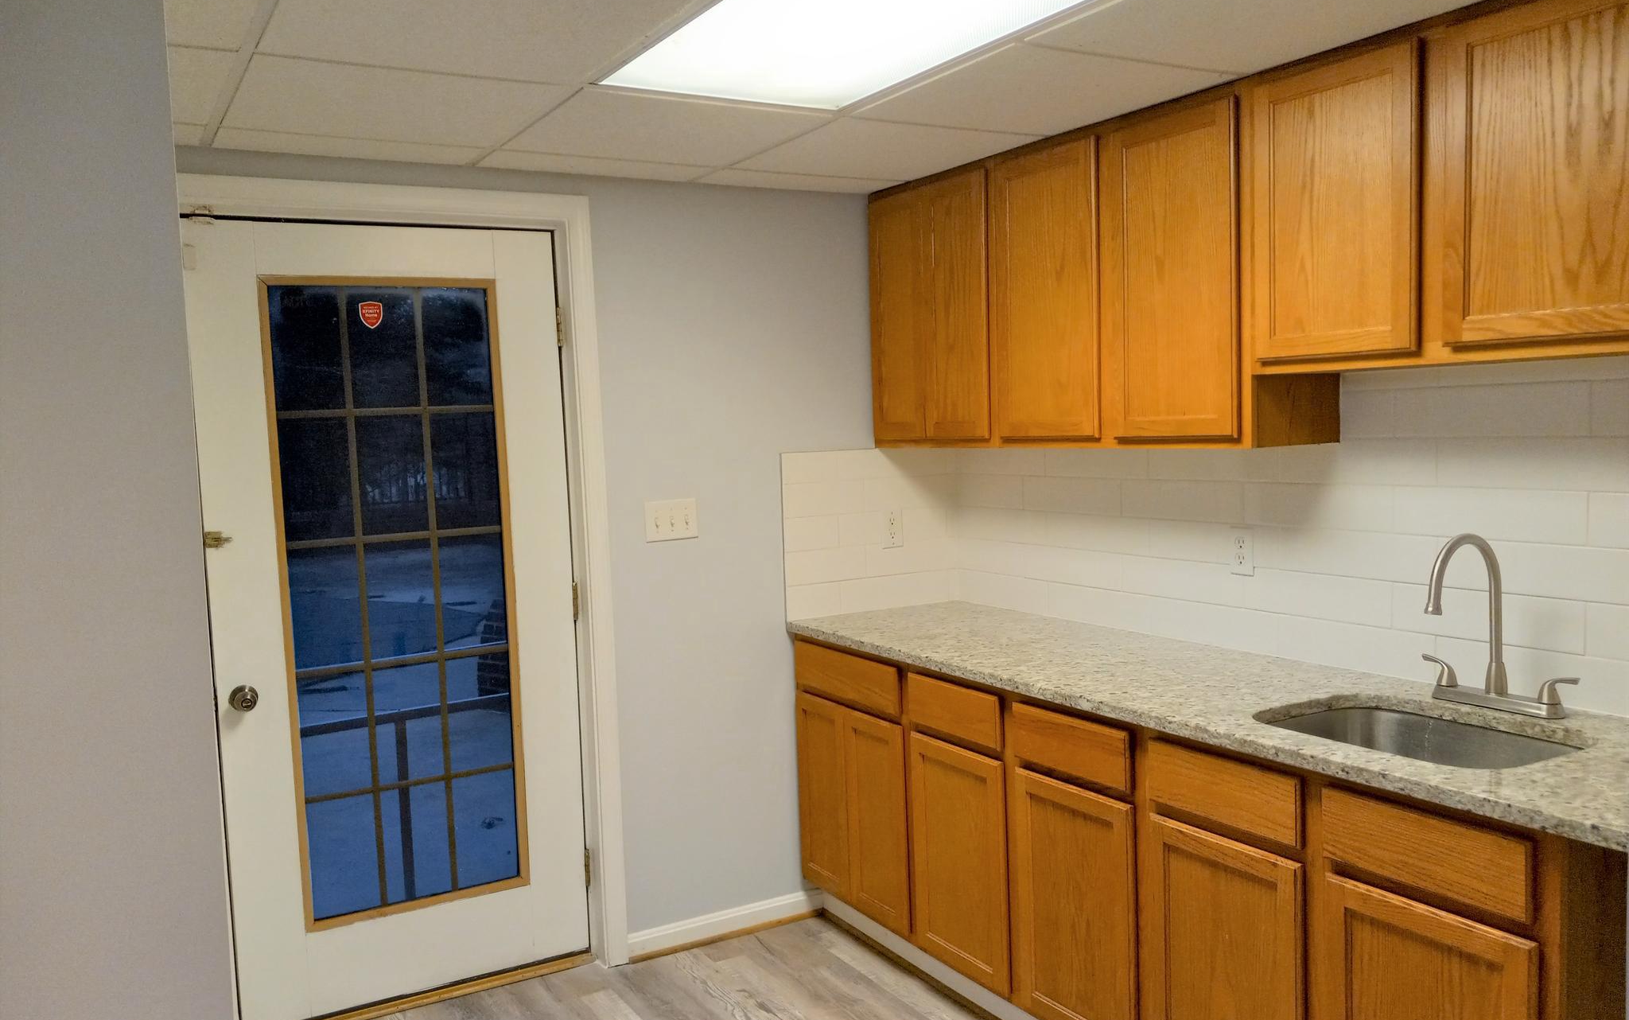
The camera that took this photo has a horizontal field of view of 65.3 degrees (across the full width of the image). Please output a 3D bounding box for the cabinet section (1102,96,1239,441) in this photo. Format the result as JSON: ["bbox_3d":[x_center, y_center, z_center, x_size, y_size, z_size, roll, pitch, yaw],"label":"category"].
[{"bbox_3d":[0.917,-0.526,2.914,0.298,0.724,0.398,-4,5,-30],"label":"cabinet section"}]

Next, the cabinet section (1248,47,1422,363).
[{"bbox_3d":[1.127,-0.588,2.541,0.298,0.569,0.382,-4,5,-30],"label":"cabinet section"}]

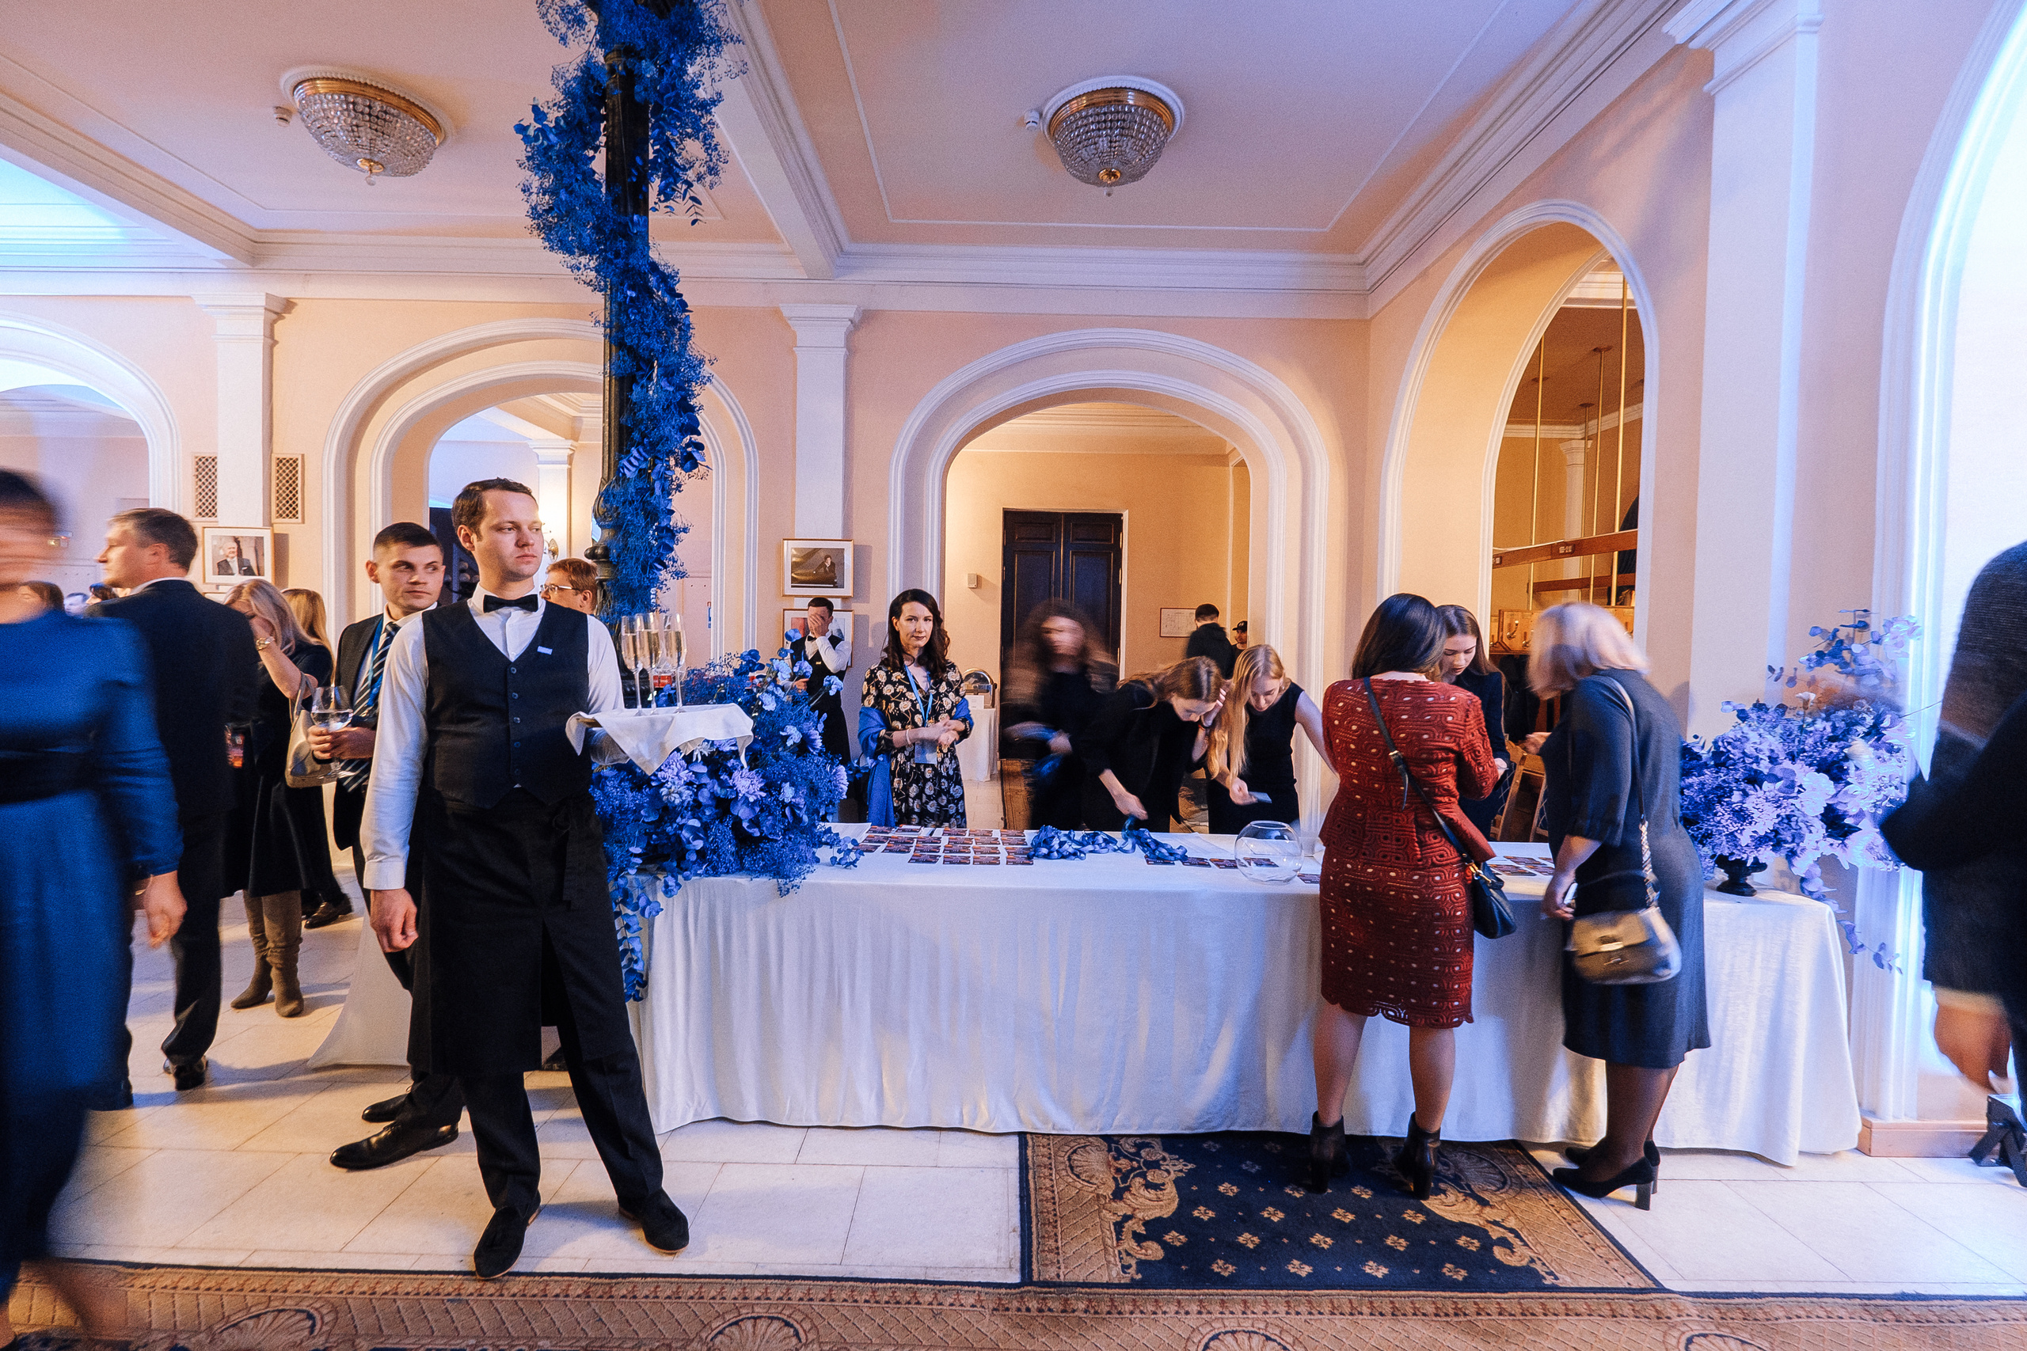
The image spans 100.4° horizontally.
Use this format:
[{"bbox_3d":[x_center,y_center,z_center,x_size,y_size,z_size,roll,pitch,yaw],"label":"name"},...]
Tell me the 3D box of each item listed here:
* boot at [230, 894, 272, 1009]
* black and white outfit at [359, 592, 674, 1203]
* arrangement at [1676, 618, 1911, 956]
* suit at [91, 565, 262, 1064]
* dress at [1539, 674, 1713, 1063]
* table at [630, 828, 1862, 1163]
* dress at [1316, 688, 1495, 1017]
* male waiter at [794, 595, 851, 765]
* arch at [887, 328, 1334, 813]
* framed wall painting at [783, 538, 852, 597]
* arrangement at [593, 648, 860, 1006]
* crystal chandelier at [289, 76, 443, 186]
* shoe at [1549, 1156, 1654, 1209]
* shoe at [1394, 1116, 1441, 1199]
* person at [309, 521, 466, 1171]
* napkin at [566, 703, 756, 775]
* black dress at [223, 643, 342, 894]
[{"bbox_3d":[-3.005,1.057,3.372,0.120,0.440,0.260,1,2,0],"label":"boot"},{"bbox_3d":[-1.130,0.548,1.995,0.600,1.500,0.360,0,3,-27],"label":"black and white outfit"},{"bbox_3d":[2.195,0.320,2.481,0.620,1.000,0.540,1,2,0],"label":"arrangement"},{"bbox_3d":[-2.622,0.474,2.636,0.320,1.500,0.500,2,3,22],"label":"suit"},{"bbox_3d":[1.620,0.521,2.254,0.420,1.100,0.430,4,4,43],"label":"dress"},{"bbox_3d":[0.668,0.987,2.914,3.540,0.730,0.820,1,3,2],"label":"table"},{"bbox_3d":[1.083,0.465,2.388,0.450,0.920,0.350,2,3,27],"label":"dress"},{"bbox_3d":[-1.297,0.338,5.728,0.500,1.750,0.370,1,2,10],"label":"male waiter"},{"bbox_3d":[0.699,-0.644,6.199,3.240,3.670,0.420,1,3,0],"label":"arch"},{"bbox_3d":[-1.404,-0.772,6.084,0.510,0.420,0.035,1,2,0],"label":"framed wall painting"},{"bbox_3d":[-0.942,0.465,2.852,0.950,1.120,0.750,1,3,0],"label":"arrangement"},{"bbox_3d":[-3.410,-2.787,4.479,0.630,0.380,0.630,1,2,0],"label":"crystal chandelier"},{"bbox_3d":[1.572,1.326,2.266,0.235,0.145,0.085,2,3,28],"label":"shoe"},{"bbox_3d":[1.085,1.269,2.345,0.095,0.235,0.250,1,2,3],"label":"shoe"},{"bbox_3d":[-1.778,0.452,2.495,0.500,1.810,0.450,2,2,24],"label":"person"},{"bbox_3d":[-0.770,0.132,1.871,0.390,0.140,0.340,1,2,0],"label":"napkin"},{"bbox_3d":[-2.782,0.367,3.231,0.430,0.990,0.340,2,3,26],"label":"black dress"}]

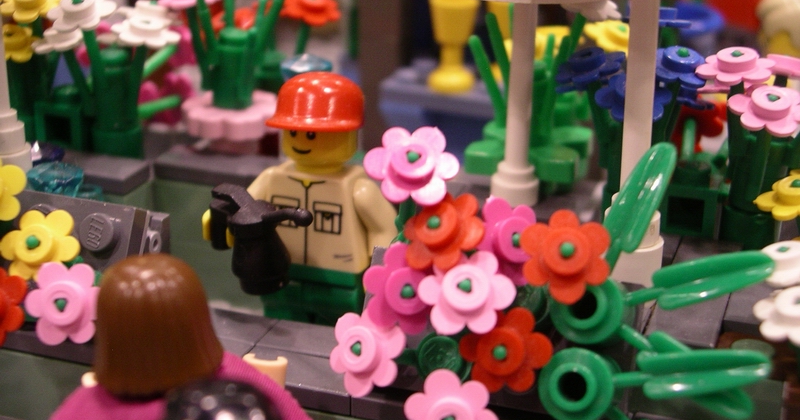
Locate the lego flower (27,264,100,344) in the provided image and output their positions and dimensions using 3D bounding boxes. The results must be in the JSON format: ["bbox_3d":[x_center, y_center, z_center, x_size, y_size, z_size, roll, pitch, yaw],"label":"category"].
[{"bbox_3d":[-0.039,0.011,0.166,0.009,0.009,0.002,5,-2,13],"label":"lego flower"}]

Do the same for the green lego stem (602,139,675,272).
[{"bbox_3d":[0.026,0.000,0.154,0.004,0.015,0.002,25,13,0],"label":"green lego stem"}]

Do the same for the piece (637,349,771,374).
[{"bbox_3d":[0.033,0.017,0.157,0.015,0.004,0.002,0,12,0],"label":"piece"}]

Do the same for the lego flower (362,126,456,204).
[{"bbox_3d":[0.001,-0.005,0.149,0.010,0.009,0.003,0,-19,-2],"label":"lego flower"}]

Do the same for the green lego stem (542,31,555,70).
[{"bbox_3d":[0.021,-0.023,0.203,0.002,0.006,0.002,6,20,0],"label":"green lego stem"}]

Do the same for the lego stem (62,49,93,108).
[{"bbox_3d":[-0.047,-0.019,0.208,0.002,0.009,0.002,-14,25,0],"label":"lego stem"}]

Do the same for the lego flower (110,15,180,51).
[{"bbox_3d":[-0.037,-0.027,0.210,0.010,0.003,0.010,13,31,0],"label":"lego flower"}]

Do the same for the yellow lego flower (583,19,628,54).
[{"bbox_3d":[0.033,-0.026,0.215,0.010,0.003,0.010,14,36,0],"label":"yellow lego flower"}]

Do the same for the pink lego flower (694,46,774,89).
[{"bbox_3d":[0.040,-0.017,0.170,0.010,0.002,0.010,3,26,0],"label":"pink lego flower"}]

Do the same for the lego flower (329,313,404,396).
[{"bbox_3d":[-0.004,0.016,0.161,0.010,0.010,0.003,34,0,42],"label":"lego flower"}]

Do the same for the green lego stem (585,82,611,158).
[{"bbox_3d":[0.026,-0.012,0.186,0.002,0.010,0.002,-8,-6,0],"label":"green lego stem"}]

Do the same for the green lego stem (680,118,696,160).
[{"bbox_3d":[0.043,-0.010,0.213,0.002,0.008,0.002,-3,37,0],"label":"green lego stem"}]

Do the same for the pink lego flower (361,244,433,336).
[{"bbox_3d":[0.001,0.009,0.153,0.010,0.010,0.003,0,2,-17],"label":"pink lego flower"}]

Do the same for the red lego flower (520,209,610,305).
[{"bbox_3d":[0.017,0.005,0.150,0.010,0.010,0.002,-1,-22,-2],"label":"red lego flower"}]

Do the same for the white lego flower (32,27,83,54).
[{"bbox_3d":[-0.051,-0.026,0.217,0.010,0.003,0.010,-6,32,0],"label":"white lego flower"}]

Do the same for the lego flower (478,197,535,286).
[{"bbox_3d":[0.012,0.003,0.152,0.010,0.010,0.003,-8,-6,-23],"label":"lego flower"}]

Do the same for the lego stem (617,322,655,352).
[{"bbox_3d":[0.026,0.014,0.157,0.004,0.001,0.001,36,0,0],"label":"lego stem"}]

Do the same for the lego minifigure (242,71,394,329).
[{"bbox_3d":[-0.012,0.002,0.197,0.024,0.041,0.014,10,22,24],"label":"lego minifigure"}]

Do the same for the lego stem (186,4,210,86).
[{"bbox_3d":[-0.031,-0.025,0.220,0.002,0.013,0.002,-10,14,0],"label":"lego stem"}]

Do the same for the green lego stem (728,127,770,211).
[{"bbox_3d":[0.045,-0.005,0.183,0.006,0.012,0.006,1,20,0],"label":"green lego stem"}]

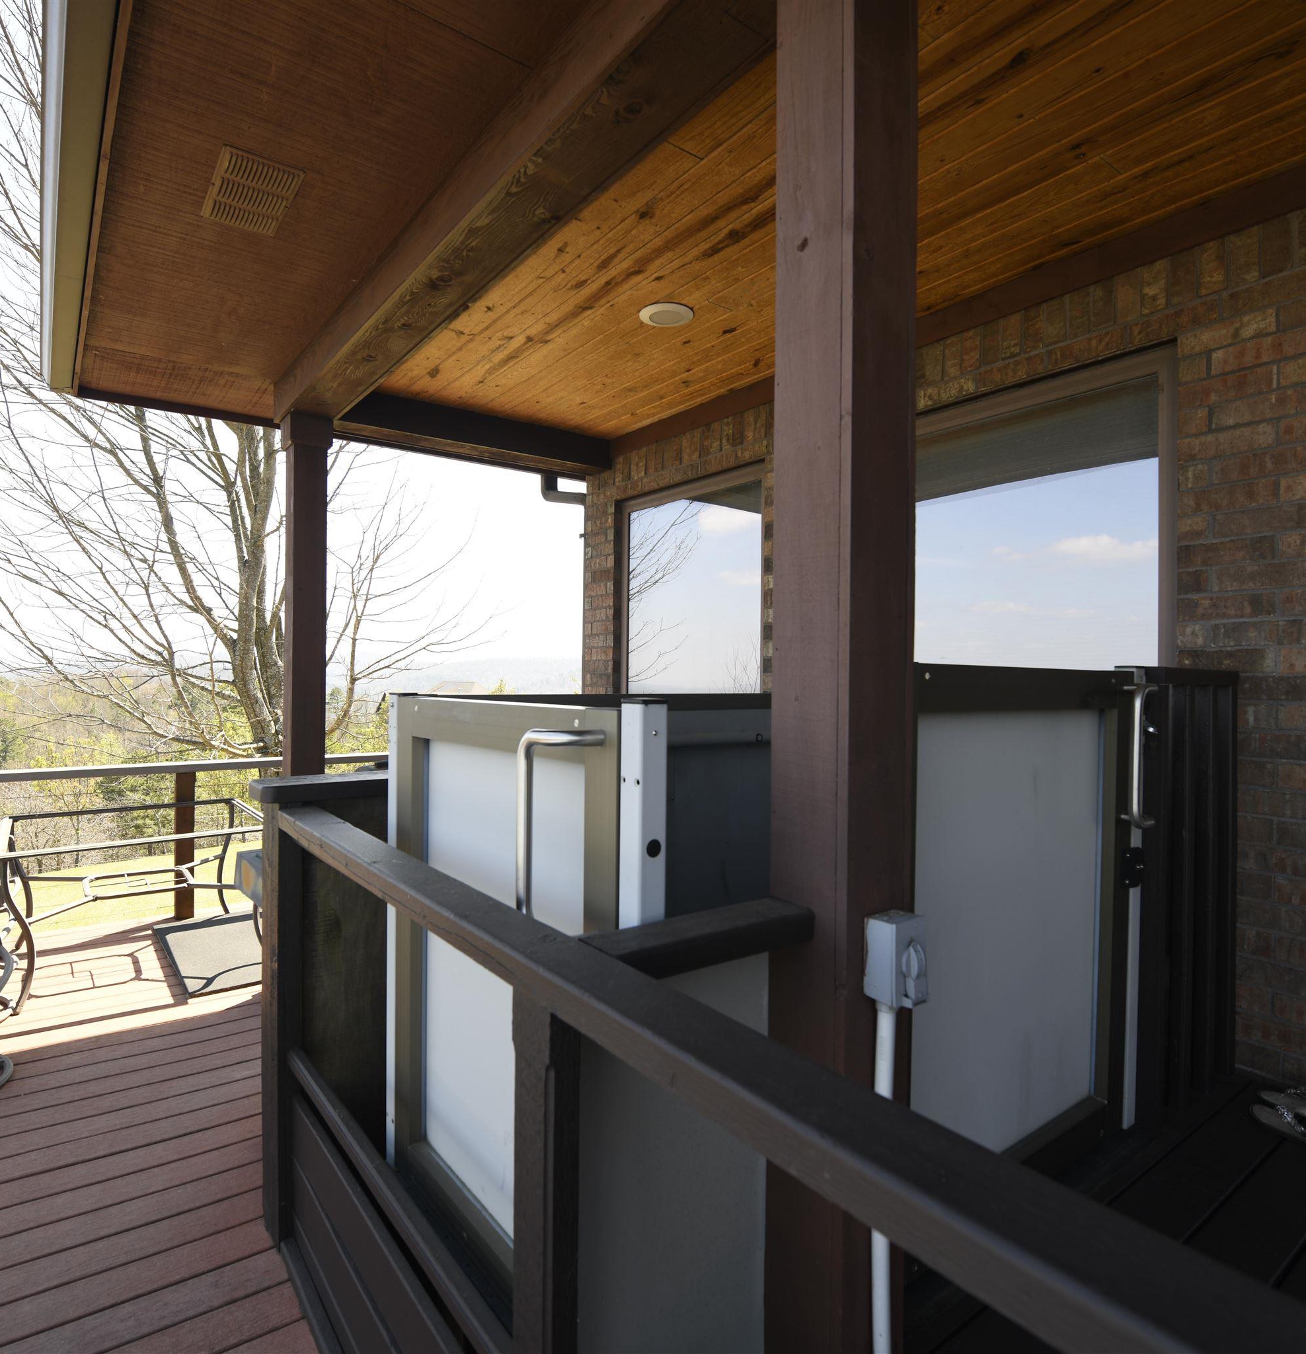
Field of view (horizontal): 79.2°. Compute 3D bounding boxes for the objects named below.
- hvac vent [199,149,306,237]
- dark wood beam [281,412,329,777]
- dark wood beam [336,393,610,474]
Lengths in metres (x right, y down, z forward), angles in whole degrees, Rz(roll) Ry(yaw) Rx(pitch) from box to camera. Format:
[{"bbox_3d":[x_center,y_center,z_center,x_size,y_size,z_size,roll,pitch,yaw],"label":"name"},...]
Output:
[{"bbox_3d":[-1.166,-1.404,2.293,0.204,0.020,0.410,1,0,-38],"label":"hvac vent"},{"bbox_3d":[-1.732,0.034,3.933,0.172,2.635,0.172,1,0,-38],"label":"dark wood beam"},{"bbox_3d":[-0.974,-1.375,4.491,1.640,0.178,0.185,0,1,-36],"label":"dark wood beam"}]

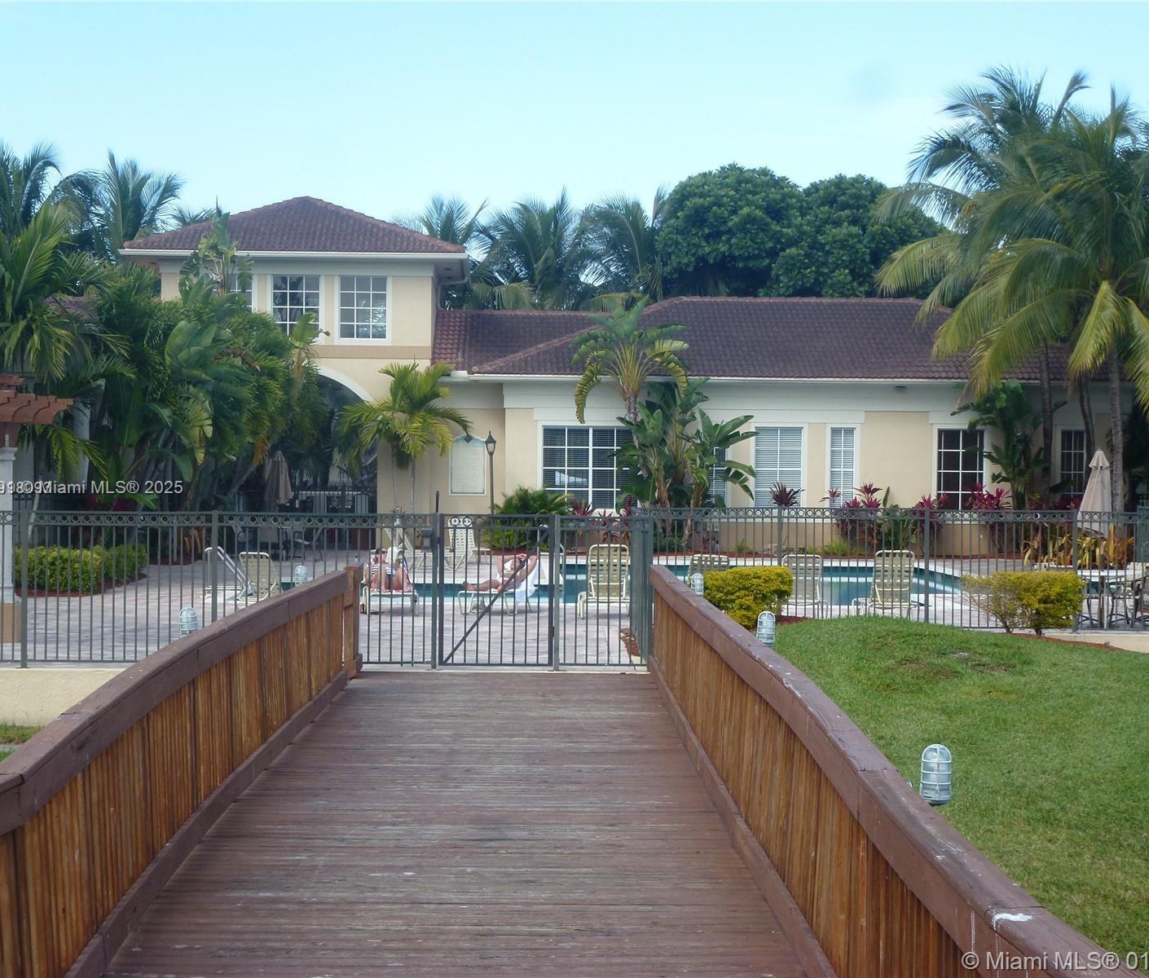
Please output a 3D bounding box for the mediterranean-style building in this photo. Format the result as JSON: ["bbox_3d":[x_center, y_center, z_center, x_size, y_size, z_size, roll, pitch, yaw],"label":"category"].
[{"bbox_3d":[1.150,-2.870,58.700,23.600,8.850,10.400,1,0,-1],"label":"mediterranean-style building"}]

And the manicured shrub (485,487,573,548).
[{"bbox_3d":[-1.050,0.700,53.300,2.050,1.500,1.800,1,0,-1],"label":"manicured shrub"}]

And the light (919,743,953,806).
[{"bbox_3d":[1.273,1.007,8.100,0.118,0.223,0.118,1,0,-1],"label":"light"}]

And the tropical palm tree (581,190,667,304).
[{"bbox_3d":[1.700,-4.400,78.000,4.200,11.400,4.200,1,0,-1],"label":"tropical palm tree"}]

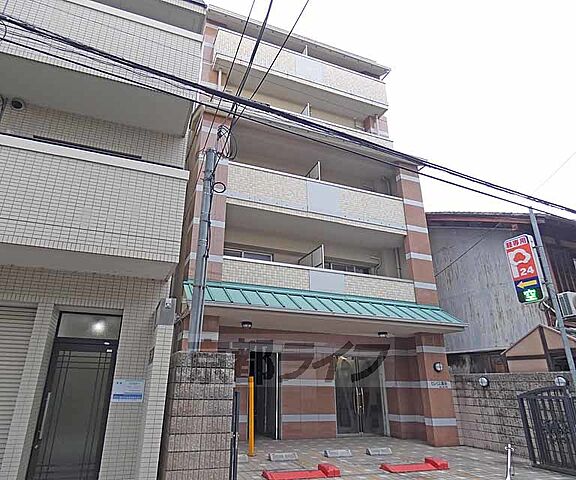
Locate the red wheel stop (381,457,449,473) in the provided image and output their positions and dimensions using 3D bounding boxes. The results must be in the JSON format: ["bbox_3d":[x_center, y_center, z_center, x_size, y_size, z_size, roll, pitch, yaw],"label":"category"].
[{"bbox_3d":[2.582,4.617,7.139,1.250,0.150,0.510,6,-22,-14],"label":"red wheel stop"}]

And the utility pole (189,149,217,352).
[{"bbox_3d":[-1.412,0.861,5.415,0.150,5.500,0.150,8,-24,-18],"label":"utility pole"}]

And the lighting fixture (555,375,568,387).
[{"bbox_3d":[5.810,3.008,7.401,0.130,0.250,0.250,8,-23,-19],"label":"lighting fixture"}]

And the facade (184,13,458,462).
[{"bbox_3d":[0.915,-1.248,11.796,7.900,14.400,3.000,8,-24,-18],"label":"facade"}]

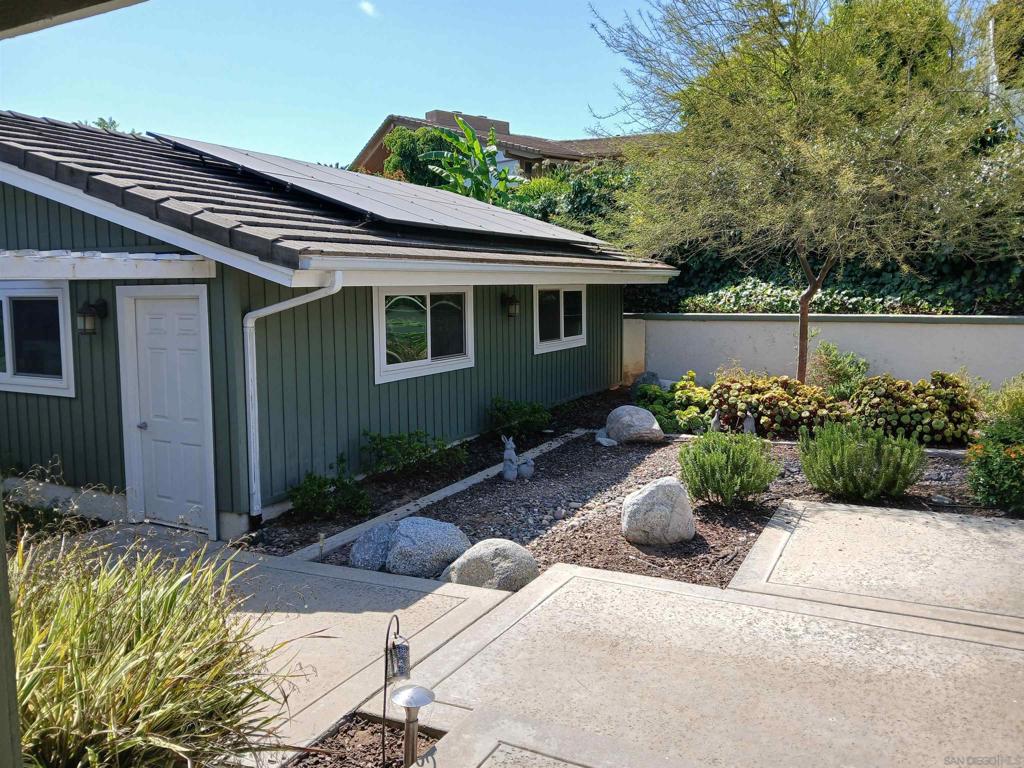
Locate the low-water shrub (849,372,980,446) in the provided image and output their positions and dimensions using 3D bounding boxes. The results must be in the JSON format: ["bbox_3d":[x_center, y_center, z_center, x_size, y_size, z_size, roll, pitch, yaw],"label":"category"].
[{"bbox_3d":[5.253,0.303,10.090,1.535,0.846,1.151,4,8,28],"label":"low-water shrub"}]

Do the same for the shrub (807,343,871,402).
[{"bbox_3d":[5.280,-0.135,12.462,1.050,1.012,1.000,3,8,23],"label":"shrub"}]

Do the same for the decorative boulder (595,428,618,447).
[{"bbox_3d":[1.257,0.703,10.228,0.317,0.213,0.254,1,7,7],"label":"decorative boulder"}]

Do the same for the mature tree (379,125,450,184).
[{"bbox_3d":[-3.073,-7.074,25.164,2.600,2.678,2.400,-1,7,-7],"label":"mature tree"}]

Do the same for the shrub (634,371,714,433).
[{"bbox_3d":[2.264,0.247,10.868,1.052,0.803,0.947,2,7,12],"label":"shrub"}]

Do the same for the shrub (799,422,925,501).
[{"bbox_3d":[3.457,0.760,7.646,1.141,0.677,0.969,3,8,25],"label":"shrub"}]

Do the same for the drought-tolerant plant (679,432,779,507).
[{"bbox_3d":[2.104,0.828,7.499,0.939,0.637,0.892,2,7,16],"label":"drought-tolerant plant"}]

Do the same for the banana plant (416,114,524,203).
[{"bbox_3d":[-1.269,-6.744,23.681,3.100,2.941,2.700,0,7,-3],"label":"banana plant"}]

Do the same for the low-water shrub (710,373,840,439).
[{"bbox_3d":[3.624,0.280,10.639,1.701,0.754,1.276,2,7,19],"label":"low-water shrub"}]

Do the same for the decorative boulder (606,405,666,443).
[{"bbox_3d":[1.715,0.521,10.608,0.818,0.462,0.654,1,7,9],"label":"decorative boulder"}]

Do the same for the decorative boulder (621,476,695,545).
[{"bbox_3d":[1.230,1.040,6.511,0.616,0.499,0.524,1,7,11],"label":"decorative boulder"}]

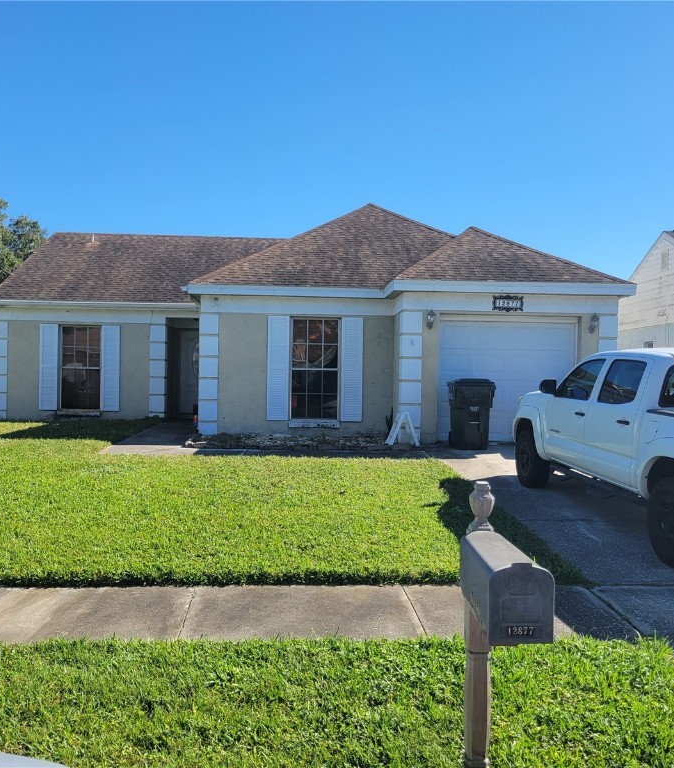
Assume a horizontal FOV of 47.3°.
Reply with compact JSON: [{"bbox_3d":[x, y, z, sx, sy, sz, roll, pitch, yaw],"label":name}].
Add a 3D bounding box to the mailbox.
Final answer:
[{"bbox_3d":[0.587,0.701,2.716,0.208,0.253,0.534,1,0,-1],"label":"mailbox"}]

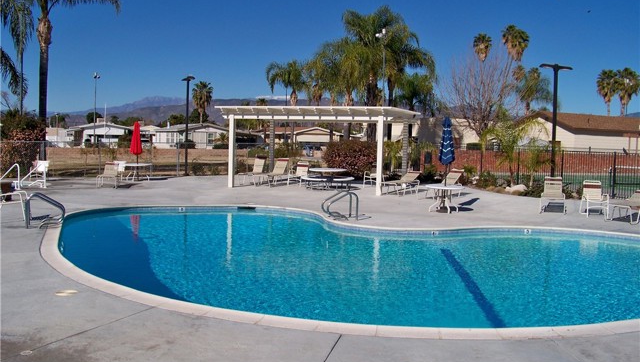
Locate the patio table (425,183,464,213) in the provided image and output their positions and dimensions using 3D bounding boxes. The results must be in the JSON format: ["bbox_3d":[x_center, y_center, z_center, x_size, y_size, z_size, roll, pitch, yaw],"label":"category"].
[{"bbox_3d":[3.507,0.508,17.078,1.110,0.690,1.110,2,4,0],"label":"patio table"}]

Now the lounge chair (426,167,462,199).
[{"bbox_3d":[4.342,0.109,21.268,1.550,0.990,0.650,-1,4,-34],"label":"lounge chair"}]

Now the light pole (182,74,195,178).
[{"bbox_3d":[-6.388,-2.620,29.445,0.330,4.800,0.950,-2,5,-41],"label":"light pole"}]

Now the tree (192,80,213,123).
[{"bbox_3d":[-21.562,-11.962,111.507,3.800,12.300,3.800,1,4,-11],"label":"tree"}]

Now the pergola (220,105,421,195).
[{"bbox_3d":[0.026,-1.164,22.873,6.500,2.940,4.150,3,4,21],"label":"pergola"}]

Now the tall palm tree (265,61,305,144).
[{"bbox_3d":[-2.630,-6.564,56.698,4.300,9.350,4.300,2,4,0],"label":"tall palm tree"}]

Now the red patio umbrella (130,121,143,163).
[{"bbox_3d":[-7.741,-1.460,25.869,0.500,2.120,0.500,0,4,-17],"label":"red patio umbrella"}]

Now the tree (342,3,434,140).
[{"bbox_3d":[4.168,-5.410,36.677,5.500,10.000,5.500,2,4,0],"label":"tree"}]

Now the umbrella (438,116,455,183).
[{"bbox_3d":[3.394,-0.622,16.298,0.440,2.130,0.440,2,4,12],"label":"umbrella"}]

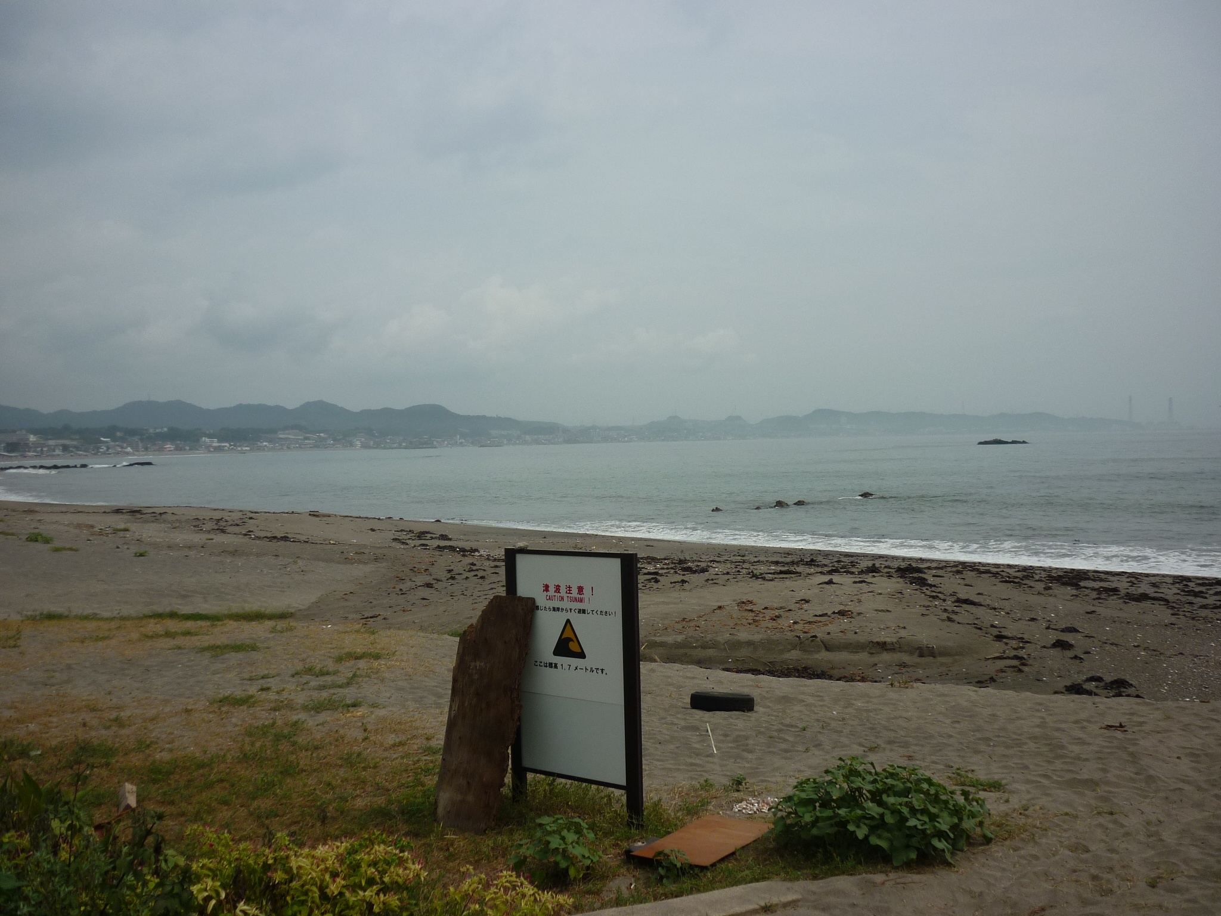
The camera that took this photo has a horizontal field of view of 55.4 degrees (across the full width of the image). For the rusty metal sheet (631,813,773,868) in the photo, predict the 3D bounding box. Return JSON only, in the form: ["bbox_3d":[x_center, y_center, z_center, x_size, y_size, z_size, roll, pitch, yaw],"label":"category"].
[{"bbox_3d":[0.593,2.367,7.201,0.490,0.035,0.940,-1,-1,30],"label":"rusty metal sheet"}]

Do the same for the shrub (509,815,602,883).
[{"bbox_3d":[-0.321,2.265,6.764,0.550,0.320,0.500,-1,1,-3],"label":"shrub"}]

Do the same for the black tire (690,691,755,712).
[{"bbox_3d":[1.048,2.285,10.880,0.600,0.165,0.600,2,-4,5],"label":"black tire"}]

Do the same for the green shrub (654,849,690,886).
[{"bbox_3d":[0.345,2.313,6.589,0.209,0.182,0.199,-1,1,3],"label":"green shrub"}]

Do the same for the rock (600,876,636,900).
[{"bbox_3d":[0.042,2.364,6.399,0.194,0.098,0.155,-1,1,0],"label":"rock"}]

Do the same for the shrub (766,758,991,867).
[{"bbox_3d":[1.645,2.130,7.120,1.320,0.480,1.060,-1,1,13],"label":"shrub"}]

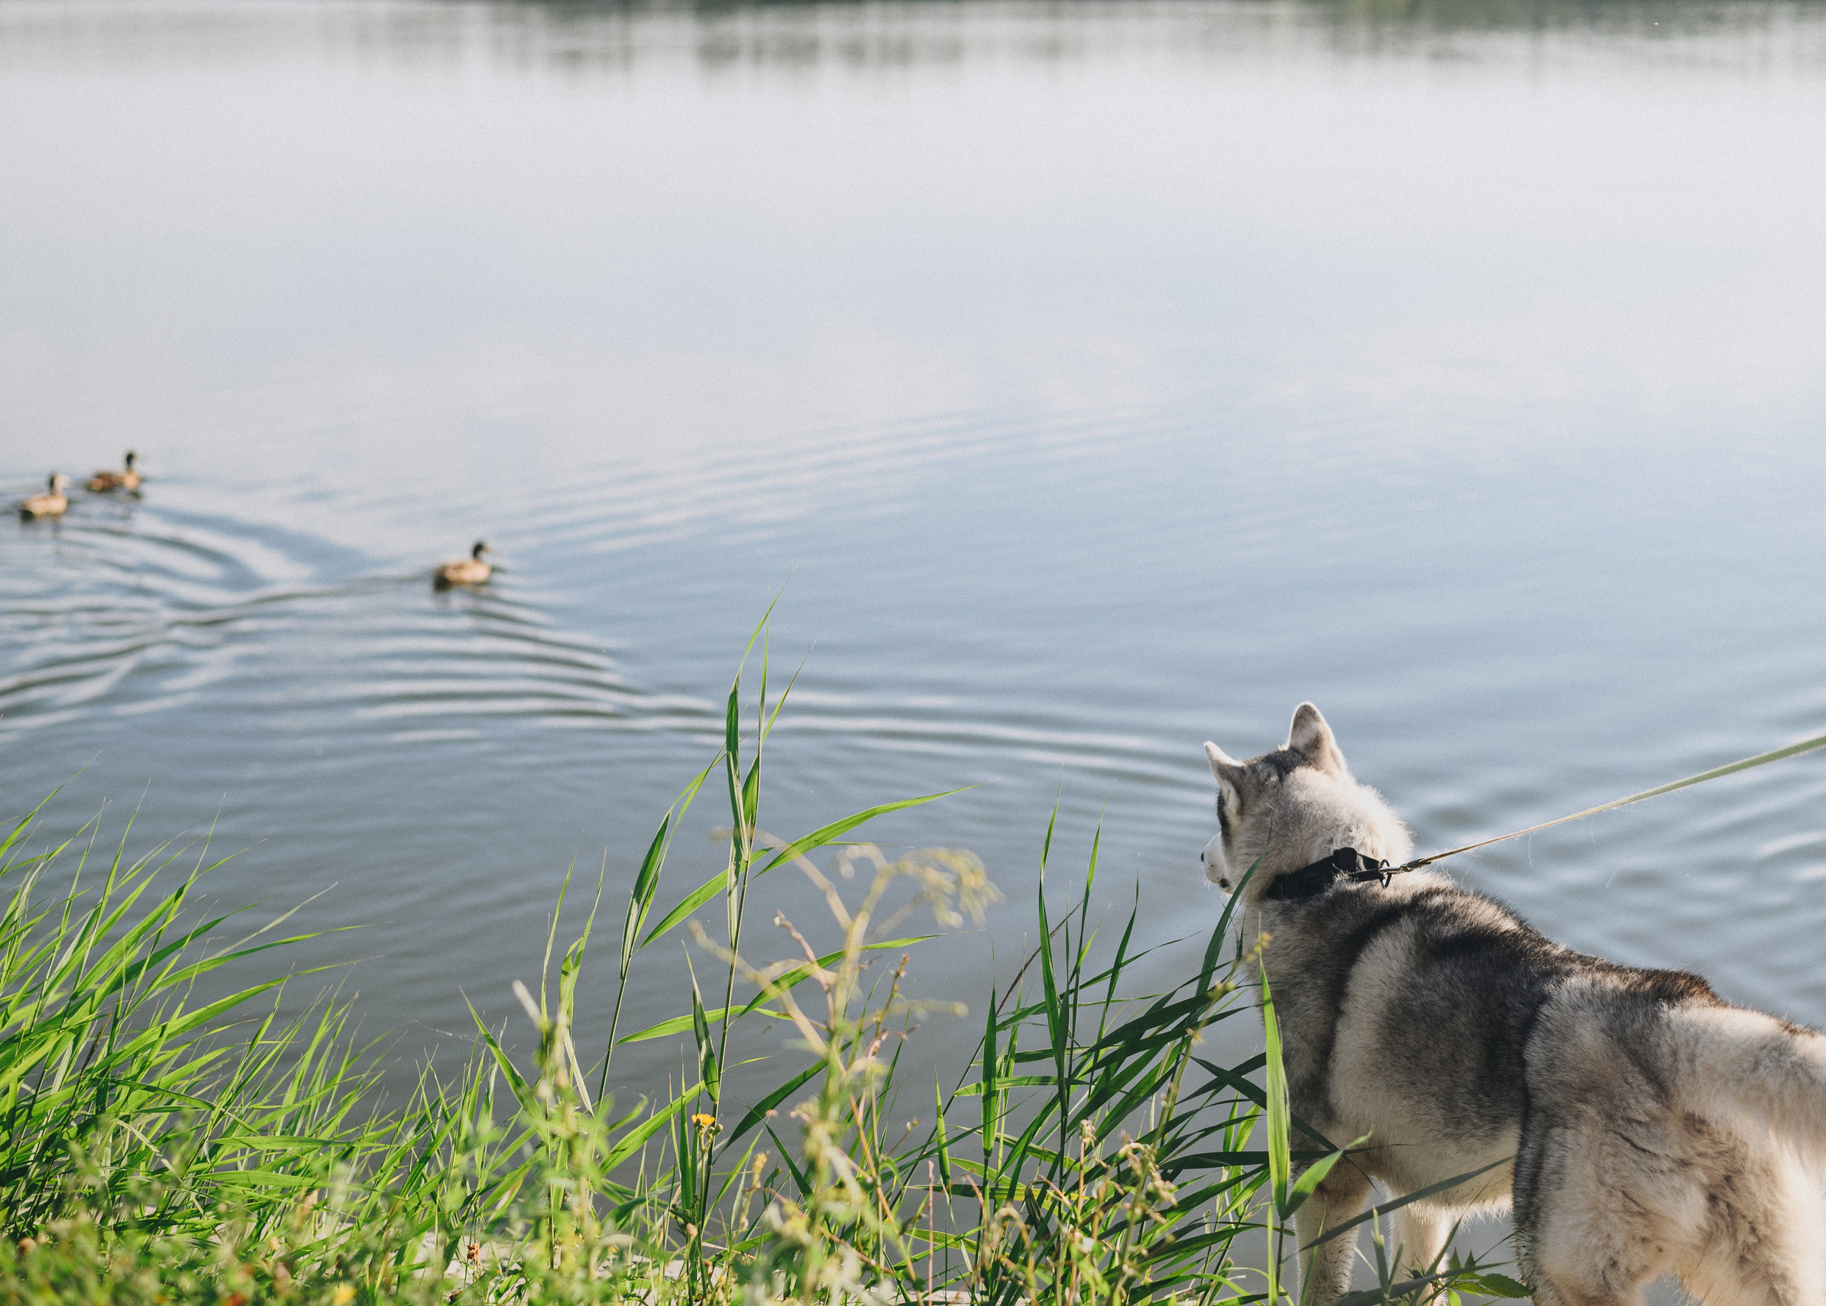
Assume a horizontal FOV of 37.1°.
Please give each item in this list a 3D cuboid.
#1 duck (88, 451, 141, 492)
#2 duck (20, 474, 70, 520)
[{"bbox_3d":[-5.471,-1.237,18.600,0.430,0.270,0.180,-10,18,-34],"label":"duck"},{"bbox_3d":[-5.691,-1.031,17.800,0.430,0.270,0.180,-13,20,-40],"label":"duck"}]

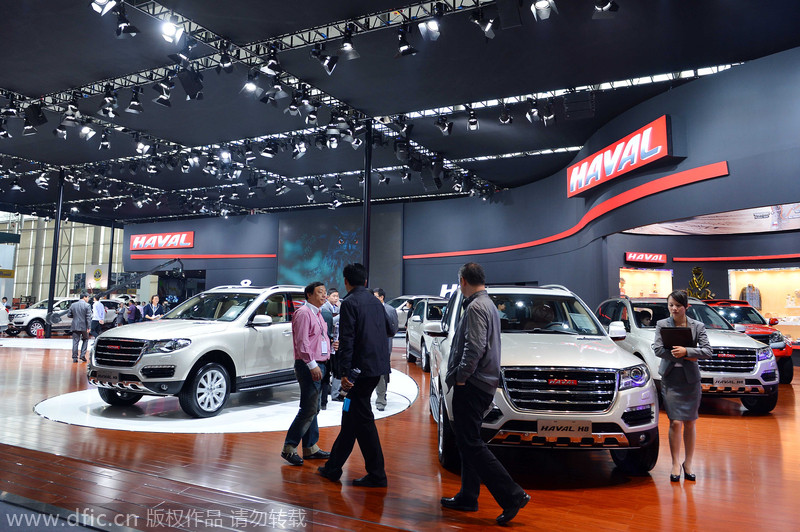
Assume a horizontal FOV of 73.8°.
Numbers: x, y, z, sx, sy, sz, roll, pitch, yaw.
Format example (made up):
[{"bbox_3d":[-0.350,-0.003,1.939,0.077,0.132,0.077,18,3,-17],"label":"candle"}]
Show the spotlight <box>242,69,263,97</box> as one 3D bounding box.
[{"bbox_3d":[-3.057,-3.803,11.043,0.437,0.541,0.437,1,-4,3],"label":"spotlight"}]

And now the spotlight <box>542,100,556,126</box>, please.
[{"bbox_3d":[4.451,-4.572,15.880,0.400,0.700,0.450,-1,-5,17],"label":"spotlight"}]

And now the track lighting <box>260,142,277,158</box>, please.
[{"bbox_3d":[-4.985,-4.391,20.190,0.500,0.550,0.500,4,-6,-30],"label":"track lighting"}]

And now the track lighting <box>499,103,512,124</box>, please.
[{"bbox_3d":[3.057,-4.390,15.441,0.400,0.450,0.500,1,-46,0],"label":"track lighting"}]

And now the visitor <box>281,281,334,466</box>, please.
[{"bbox_3d":[-0.889,1.011,5.124,0.420,1.725,0.480,-1,-6,23],"label":"visitor"}]

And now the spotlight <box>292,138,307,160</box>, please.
[{"bbox_3d":[-3.696,-4.280,19.586,0.500,0.700,0.450,4,-6,-37],"label":"spotlight"}]

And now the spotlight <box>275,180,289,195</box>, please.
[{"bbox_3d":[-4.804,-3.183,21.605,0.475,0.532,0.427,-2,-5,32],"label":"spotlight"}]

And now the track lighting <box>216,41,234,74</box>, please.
[{"bbox_3d":[-4.270,-5.106,13.041,0.430,0.700,0.450,0,-5,6],"label":"track lighting"}]

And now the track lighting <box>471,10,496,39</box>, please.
[{"bbox_3d":[1.752,-5.055,11.158,0.500,0.520,0.480,-2,-6,30],"label":"track lighting"}]

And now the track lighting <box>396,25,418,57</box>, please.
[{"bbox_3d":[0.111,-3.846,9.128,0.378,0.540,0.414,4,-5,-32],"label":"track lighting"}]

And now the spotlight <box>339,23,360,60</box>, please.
[{"bbox_3d":[-1.148,-5.075,12.054,0.450,0.720,0.480,2,-5,-14],"label":"spotlight"}]

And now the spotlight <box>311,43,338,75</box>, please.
[{"bbox_3d":[-1.392,-3.827,9.828,0.468,0.540,0.378,-1,-5,21],"label":"spotlight"}]

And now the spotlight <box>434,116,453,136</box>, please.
[{"bbox_3d":[1.325,-4.280,16.235,0.450,0.420,0.500,-4,-45,45],"label":"spotlight"}]

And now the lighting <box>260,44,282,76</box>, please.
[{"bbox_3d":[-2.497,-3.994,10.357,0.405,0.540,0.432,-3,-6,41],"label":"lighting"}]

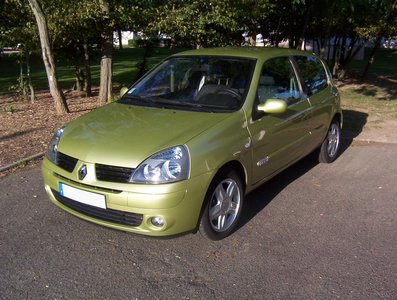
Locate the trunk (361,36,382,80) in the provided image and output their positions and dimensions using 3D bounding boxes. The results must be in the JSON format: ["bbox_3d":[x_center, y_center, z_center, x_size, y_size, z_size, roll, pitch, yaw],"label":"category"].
[{"bbox_3d":[6.318,-3.345,15.178,0.270,1.617,0.260,20,20,16],"label":"trunk"}]

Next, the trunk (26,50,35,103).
[{"bbox_3d":[-4.340,-1.889,10.696,0.130,1.327,0.120,-3,14,-22],"label":"trunk"}]

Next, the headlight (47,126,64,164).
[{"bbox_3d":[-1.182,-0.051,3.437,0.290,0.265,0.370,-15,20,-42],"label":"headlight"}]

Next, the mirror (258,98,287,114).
[{"bbox_3d":[0.627,-0.366,3.409,0.220,0.130,0.125,9,18,35],"label":"mirror"}]

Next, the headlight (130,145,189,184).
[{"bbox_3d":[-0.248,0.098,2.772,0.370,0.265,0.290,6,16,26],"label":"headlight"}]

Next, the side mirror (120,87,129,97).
[{"bbox_3d":[-0.763,-0.586,4.397,0.220,0.130,0.125,9,18,35],"label":"side mirror"}]

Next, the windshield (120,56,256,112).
[{"bbox_3d":[-0.069,-0.642,3.865,1.420,0.140,0.820,9,49,35],"label":"windshield"}]

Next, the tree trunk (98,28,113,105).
[{"bbox_3d":[-2.279,-2.026,10.222,0.290,1.773,0.280,0,14,-13],"label":"tree trunk"}]

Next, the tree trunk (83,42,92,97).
[{"bbox_3d":[-3.181,-2.295,11.838,0.190,1.507,0.180,-3,14,-15],"label":"tree trunk"}]

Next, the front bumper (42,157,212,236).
[{"bbox_3d":[-0.693,0.323,3.203,1.630,0.470,0.540,9,18,35],"label":"front bumper"}]

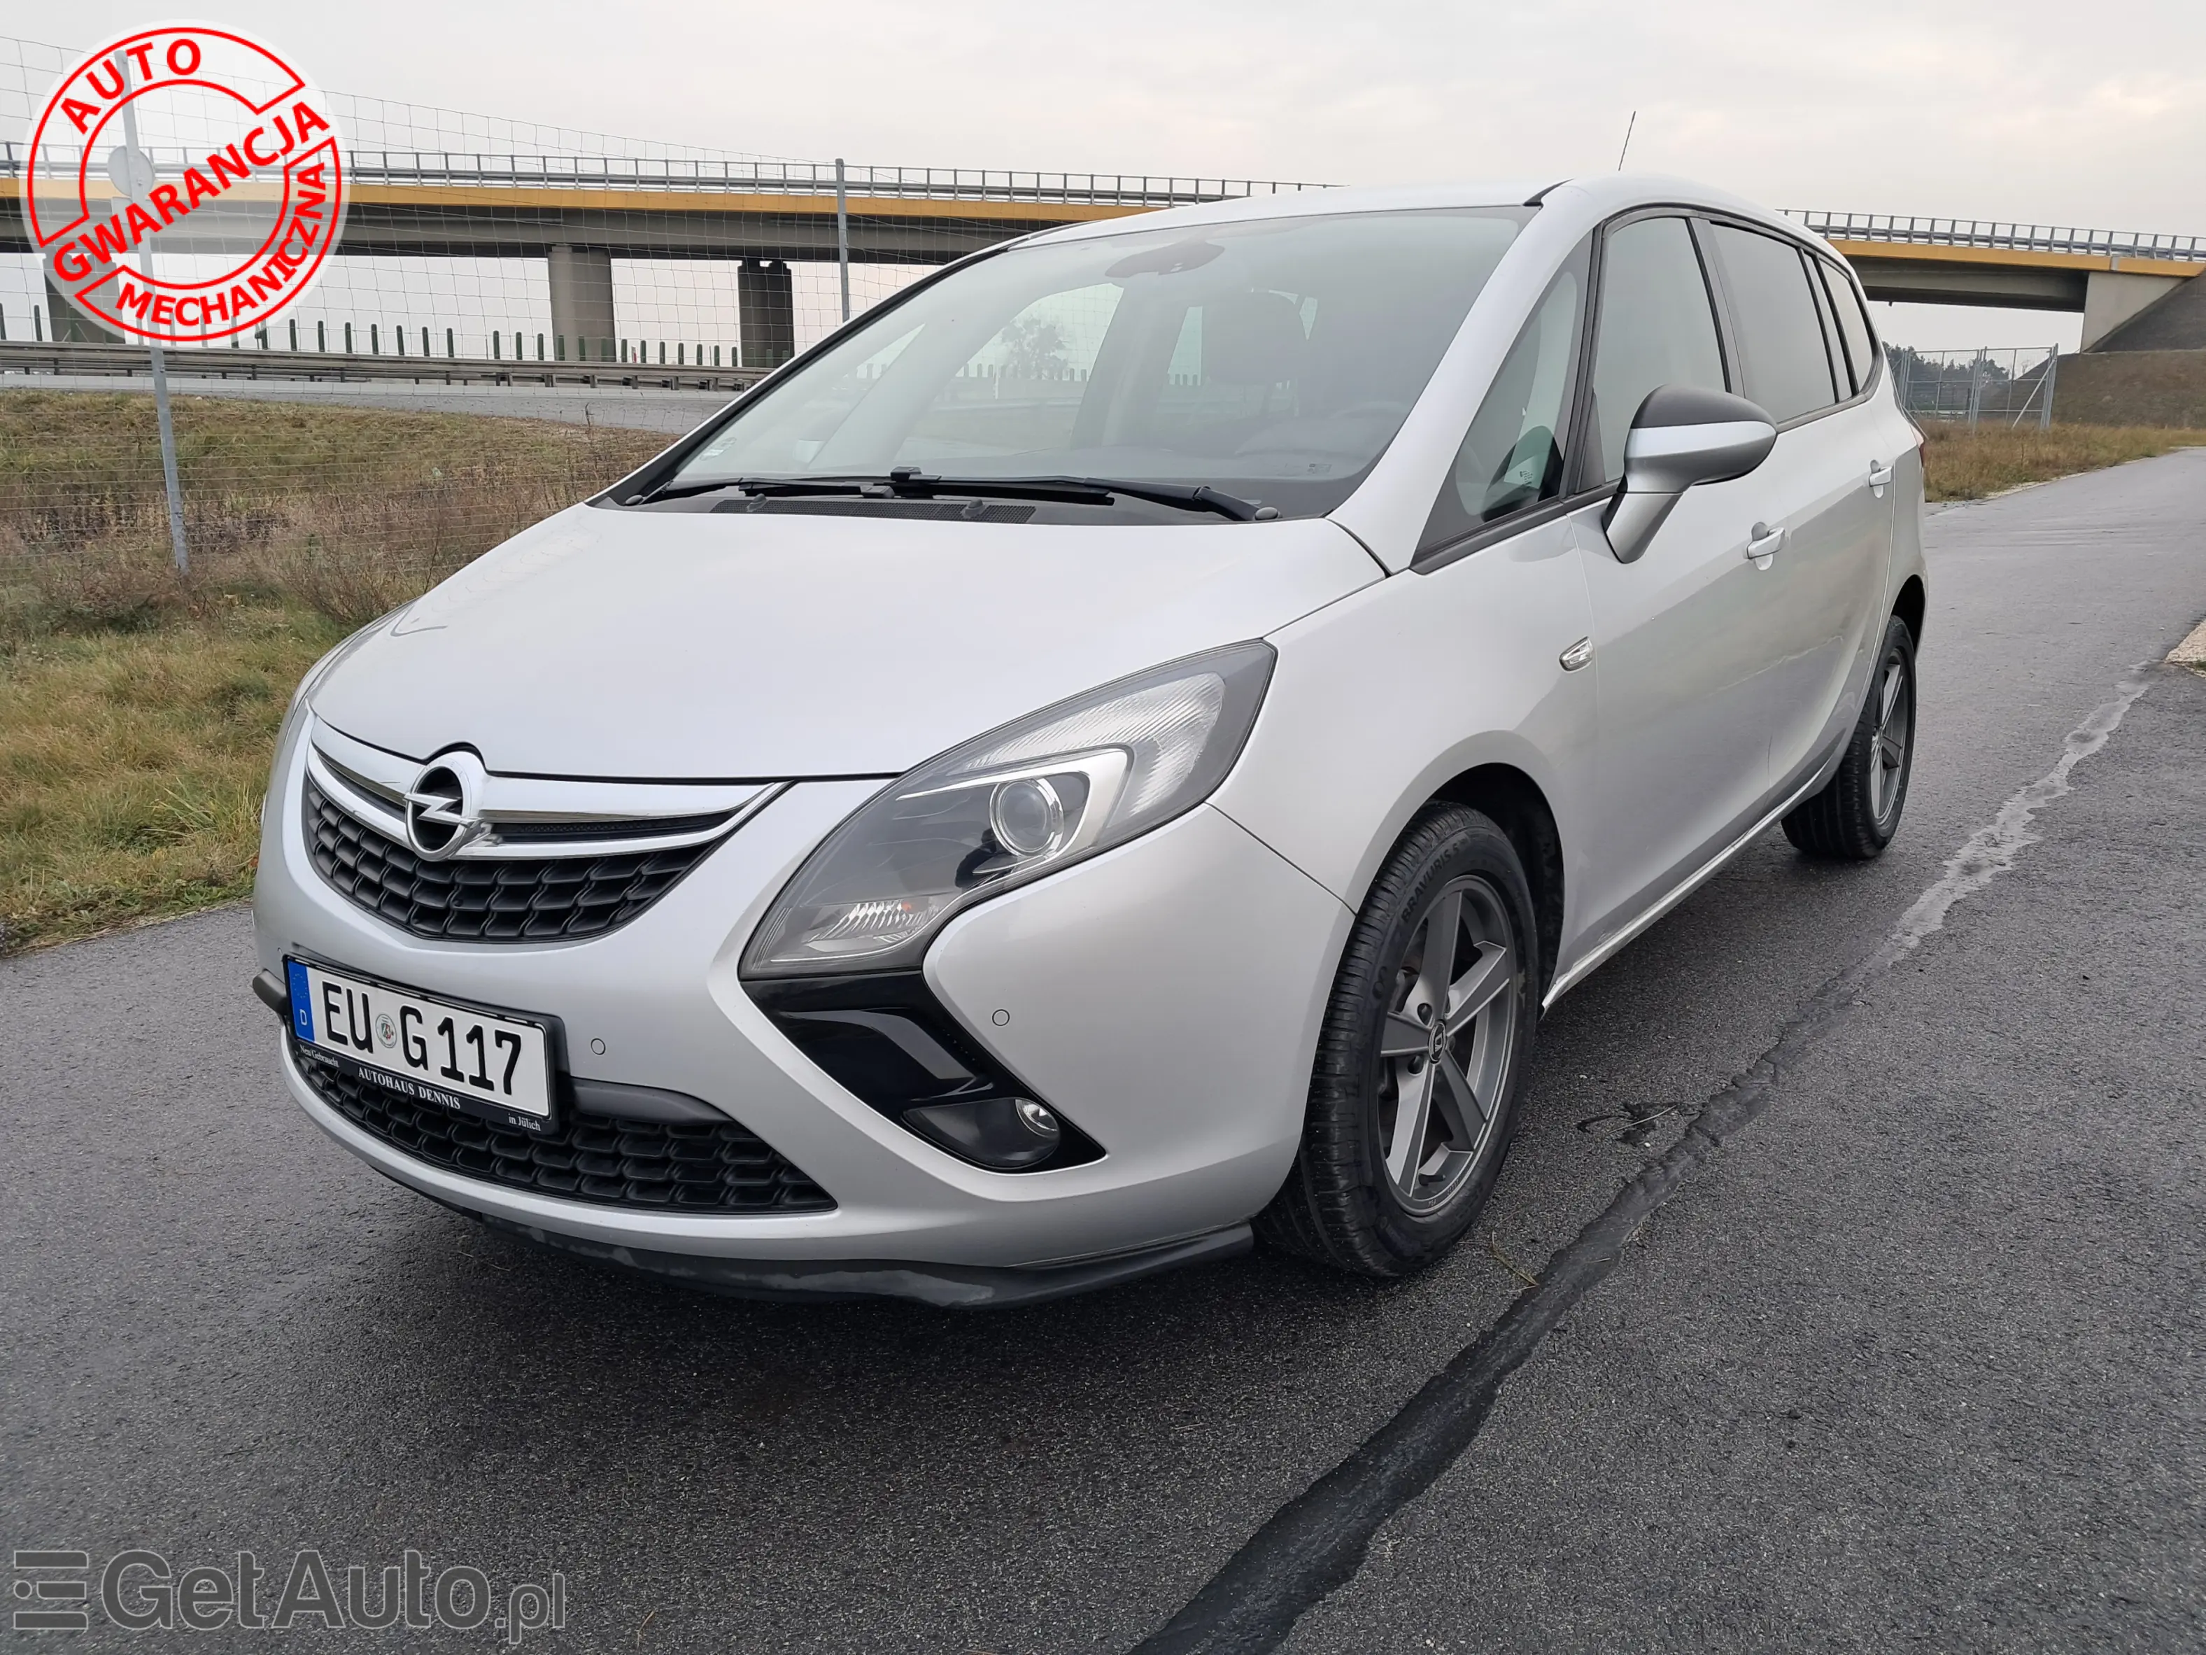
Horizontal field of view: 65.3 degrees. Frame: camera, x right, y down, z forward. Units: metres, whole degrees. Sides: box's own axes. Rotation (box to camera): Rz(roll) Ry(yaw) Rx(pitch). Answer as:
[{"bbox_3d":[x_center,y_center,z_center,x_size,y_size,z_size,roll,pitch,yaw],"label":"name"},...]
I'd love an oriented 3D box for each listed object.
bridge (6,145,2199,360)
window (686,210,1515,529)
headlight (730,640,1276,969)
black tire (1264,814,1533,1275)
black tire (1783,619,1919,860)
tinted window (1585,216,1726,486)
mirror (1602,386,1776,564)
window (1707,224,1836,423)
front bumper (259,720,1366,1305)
[{"bbox_3d":[1.305,-21.223,68.723,95.000,7.800,10.500,-4,12,-14],"label":"bridge"},{"bbox_3d":[-0.029,-0.866,3.024,1.420,0.170,1.140,7,43,35],"label":"window"},{"bbox_3d":[-0.063,-0.025,1.925,0.380,0.330,0.600,7,16,35],"label":"headlight"},{"bbox_3d":[0.402,0.287,2.439,0.230,0.650,0.655,7,16,35],"label":"black tire"},{"bbox_3d":[1.991,-0.254,4.630,0.230,0.650,0.655,7,16,35],"label":"black tire"},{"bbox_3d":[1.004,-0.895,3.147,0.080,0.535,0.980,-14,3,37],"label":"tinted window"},{"bbox_3d":[0.933,-0.566,2.763,0.210,0.280,0.240,7,16,35],"label":"mirror"},{"bbox_3d":[1.560,-1.143,3.943,0.080,0.460,0.890,-14,3,37],"label":"window"},{"bbox_3d":[-0.638,0.159,2.339,1.830,0.630,0.660,7,16,35],"label":"front bumper"}]

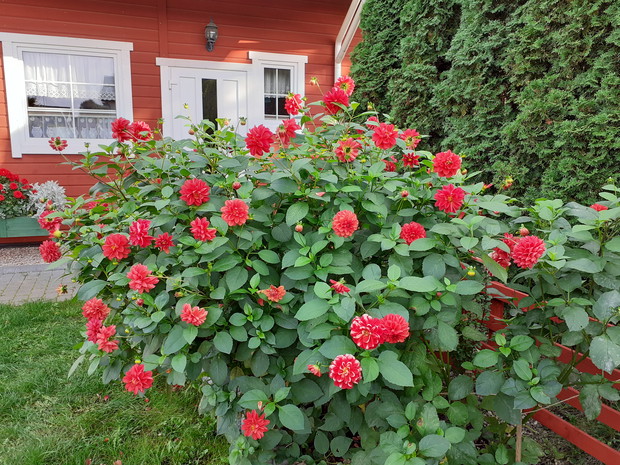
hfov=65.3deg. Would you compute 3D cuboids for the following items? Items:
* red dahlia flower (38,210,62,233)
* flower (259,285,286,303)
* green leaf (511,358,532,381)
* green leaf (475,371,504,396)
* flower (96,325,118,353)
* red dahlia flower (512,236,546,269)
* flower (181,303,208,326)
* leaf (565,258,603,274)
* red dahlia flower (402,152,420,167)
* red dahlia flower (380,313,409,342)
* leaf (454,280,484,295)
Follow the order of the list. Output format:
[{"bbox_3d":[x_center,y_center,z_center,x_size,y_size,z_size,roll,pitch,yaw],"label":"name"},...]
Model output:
[{"bbox_3d":[-1.057,-0.045,1.970,0.098,0.095,0.060,-6,1,-35],"label":"red dahlia flower"},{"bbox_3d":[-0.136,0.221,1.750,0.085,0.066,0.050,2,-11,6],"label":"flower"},{"bbox_3d":[0.694,0.449,1.580,0.050,0.014,0.090,-41,54,-18],"label":"green leaf"},{"bbox_3d":[0.641,0.540,1.728,0.123,0.021,0.091,-38,58,-24],"label":"green leaf"},{"bbox_3d":[-0.669,0.350,1.598,0.059,0.091,0.086,-8,12,-41],"label":"flower"},{"bbox_3d":[0.735,0.064,1.630,0.112,0.112,0.070,5,0,24],"label":"red dahlia flower"},{"bbox_3d":[-0.402,0.288,1.690,0.096,0.085,0.060,1,21,3],"label":"flower"},{"bbox_3d":[0.848,0.105,1.500,0.117,0.018,0.060,0,19,10],"label":"leaf"},{"bbox_3d":[0.395,-0.284,1.880,0.069,0.060,0.030,1,-9,6],"label":"red dahlia flower"},{"bbox_3d":[0.276,0.314,1.580,0.102,0.095,0.062,1,-4,1],"label":"red dahlia flower"},{"bbox_3d":[0.534,0.184,1.620,0.098,0.017,0.059,-3,45,6],"label":"leaf"}]

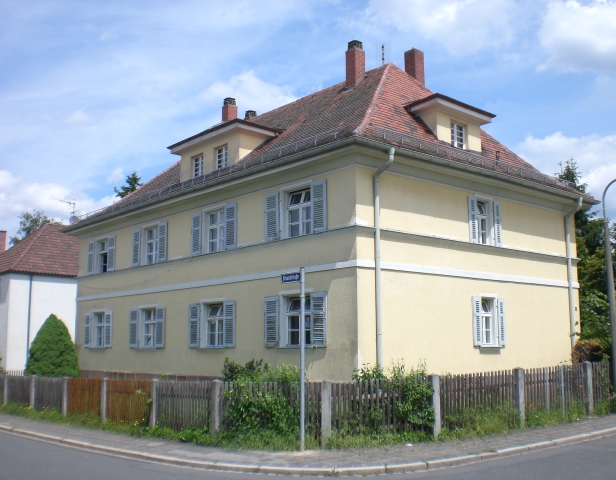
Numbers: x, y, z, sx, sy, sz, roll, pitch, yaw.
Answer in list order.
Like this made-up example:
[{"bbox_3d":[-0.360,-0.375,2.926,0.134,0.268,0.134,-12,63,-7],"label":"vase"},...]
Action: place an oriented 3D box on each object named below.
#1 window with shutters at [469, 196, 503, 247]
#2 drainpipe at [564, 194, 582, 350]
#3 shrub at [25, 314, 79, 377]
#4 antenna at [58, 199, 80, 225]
[{"bbox_3d":[5.298,-0.532,21.041,1.598,1.404,0.204,7,-11,-41],"label":"window with shutters"},{"bbox_3d":[8.995,1.713,23.555,0.173,6.218,0.488,7,-11,-41],"label":"drainpipe"},{"bbox_3d":[-8.938,3.908,24.305,1.900,2.650,1.900,7,-11,-41],"label":"shrub"},{"bbox_3d":[-15.919,-1.861,46.700,0.900,1.800,1.550,-8,-11,41],"label":"antenna"}]

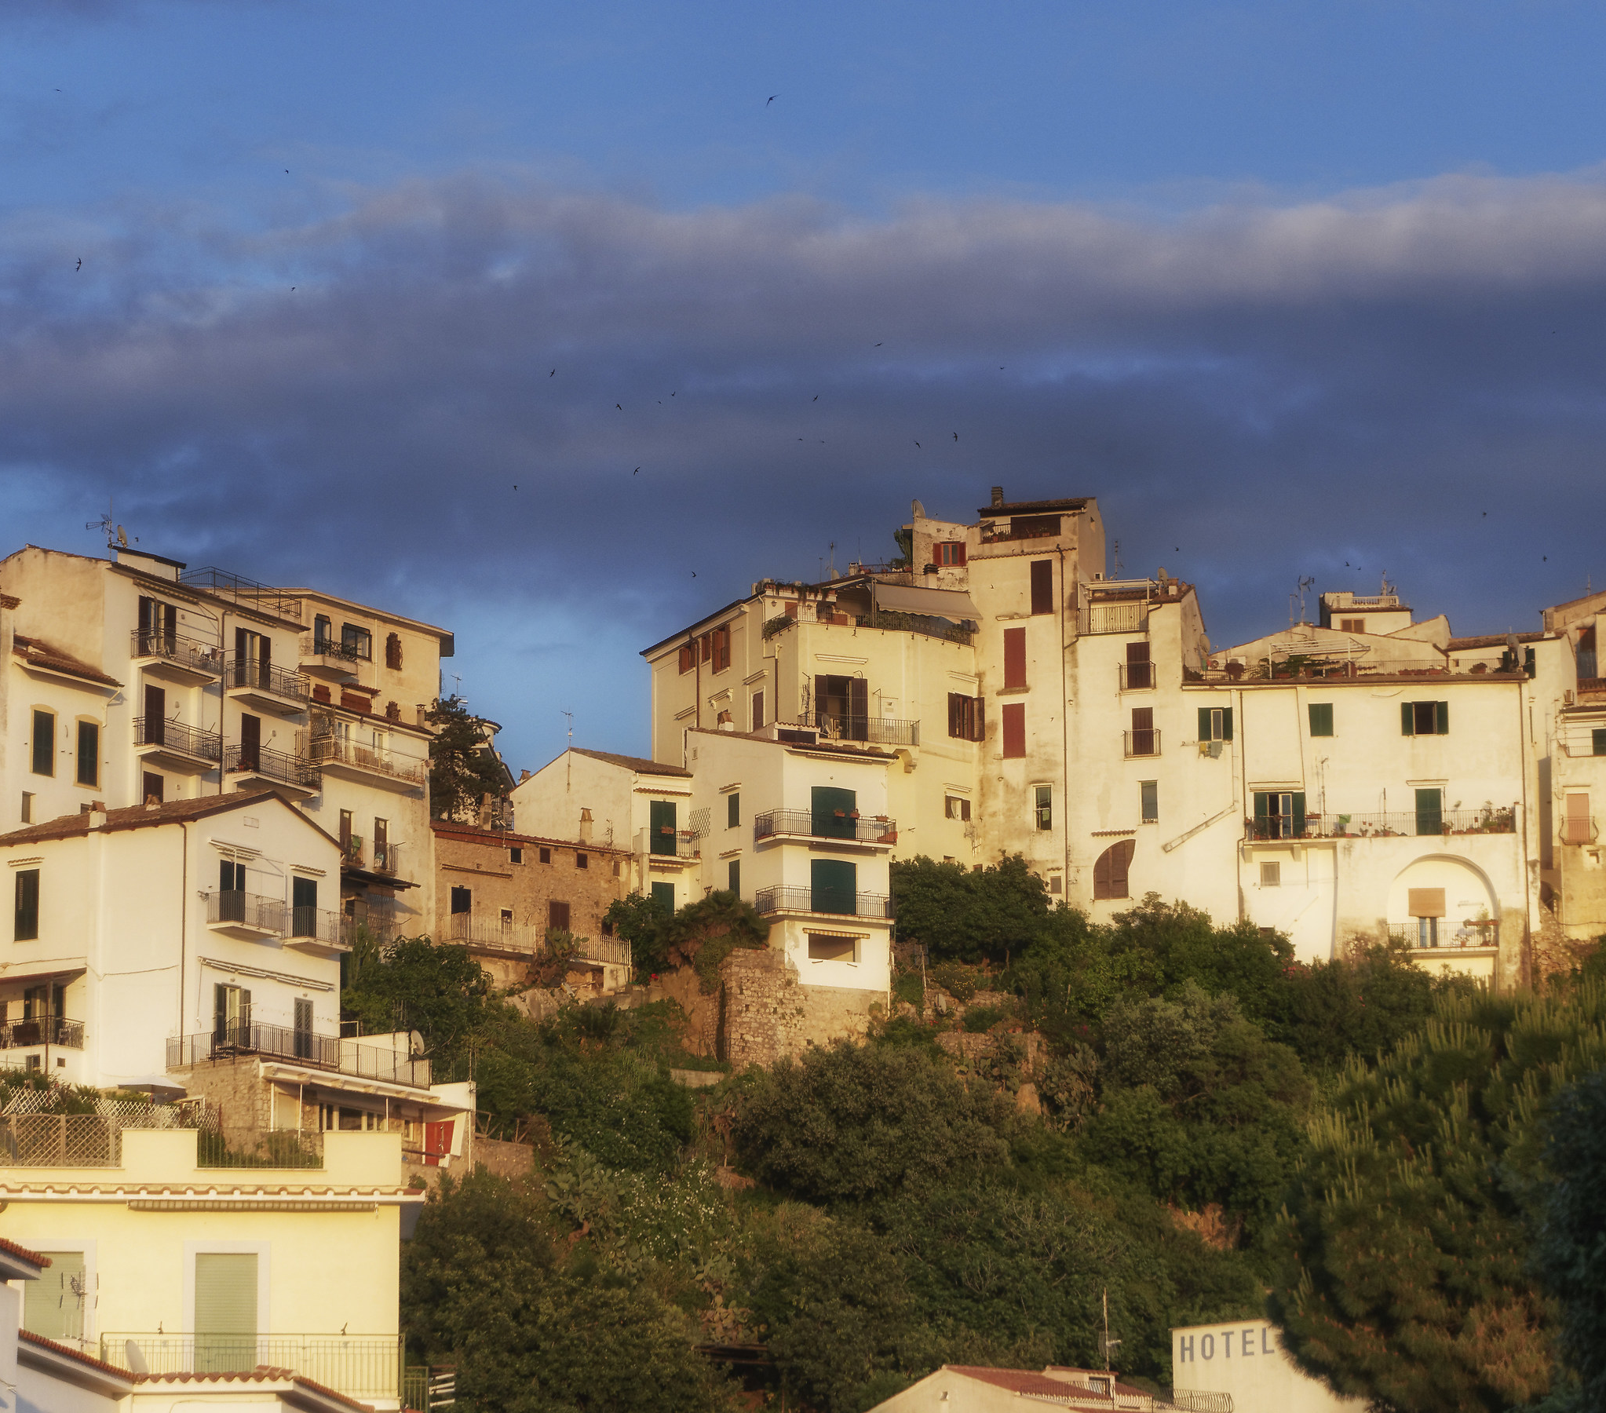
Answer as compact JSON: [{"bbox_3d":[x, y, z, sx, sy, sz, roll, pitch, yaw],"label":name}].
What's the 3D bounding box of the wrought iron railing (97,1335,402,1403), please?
[{"bbox_3d":[-8.661,10.358,85.400,4.750,1.020,0.900,1,-11,-6],"label":"wrought iron railing"}]

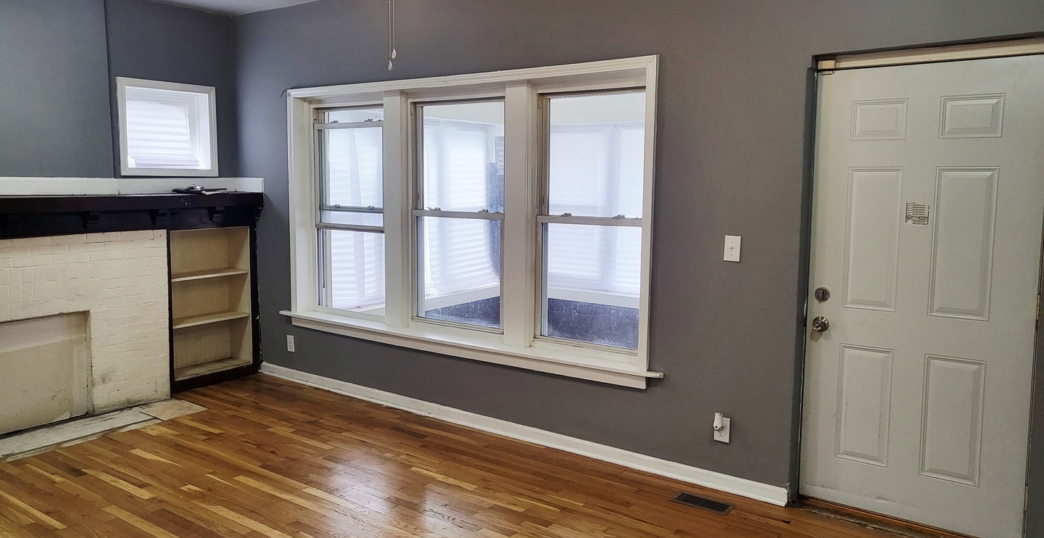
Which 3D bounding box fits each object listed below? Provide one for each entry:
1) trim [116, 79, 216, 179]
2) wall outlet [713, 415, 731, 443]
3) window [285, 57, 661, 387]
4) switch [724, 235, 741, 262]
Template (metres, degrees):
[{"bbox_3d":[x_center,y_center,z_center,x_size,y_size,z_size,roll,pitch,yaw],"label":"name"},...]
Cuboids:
[{"bbox_3d":[-2.535,-0.993,5.606,0.130,0.657,0.735,5,8,36],"label":"trim"},{"bbox_3d":[0.994,0.796,3.891,0.078,0.124,0.016,5,8,36],"label":"wall outlet"},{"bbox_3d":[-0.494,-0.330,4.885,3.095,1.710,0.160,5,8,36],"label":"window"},{"bbox_3d":[1.013,-0.096,3.774,0.078,0.123,0.016,5,8,36],"label":"switch"}]

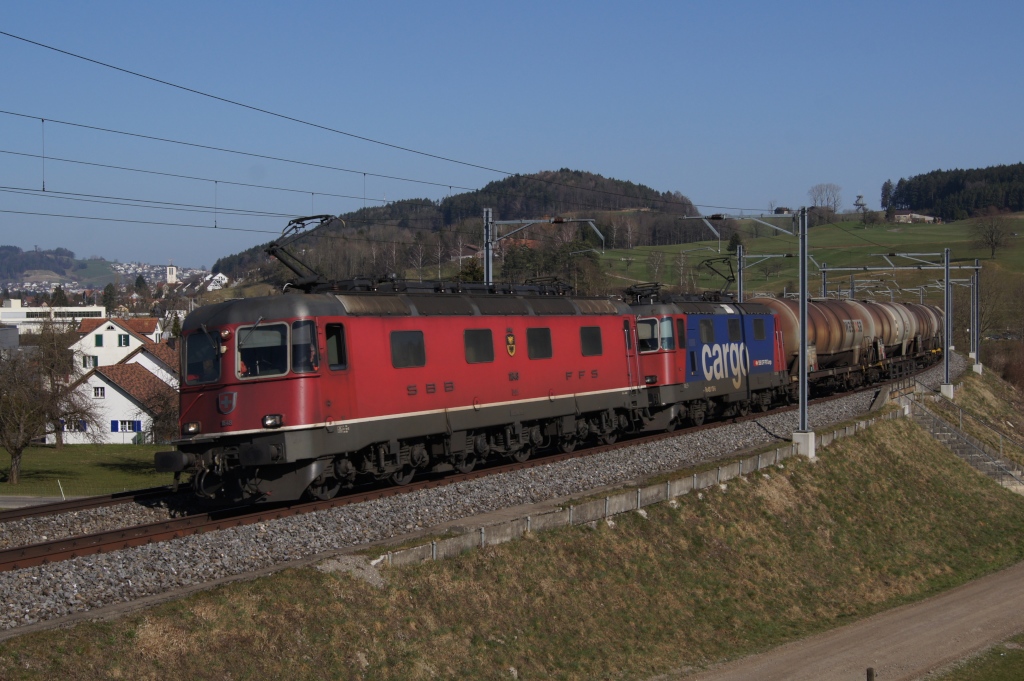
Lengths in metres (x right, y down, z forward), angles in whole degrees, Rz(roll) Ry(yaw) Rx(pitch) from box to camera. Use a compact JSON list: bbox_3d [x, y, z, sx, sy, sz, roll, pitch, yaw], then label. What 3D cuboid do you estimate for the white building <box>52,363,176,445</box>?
[{"bbox_3d":[-36.950,5.738,139.362,10.300,7.000,13.500,0,1,0],"label":"white building"}]

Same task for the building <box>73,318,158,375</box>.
[{"bbox_3d":[-48.400,2.586,182.566,10.000,10.700,11.000,0,1,0],"label":"building"}]

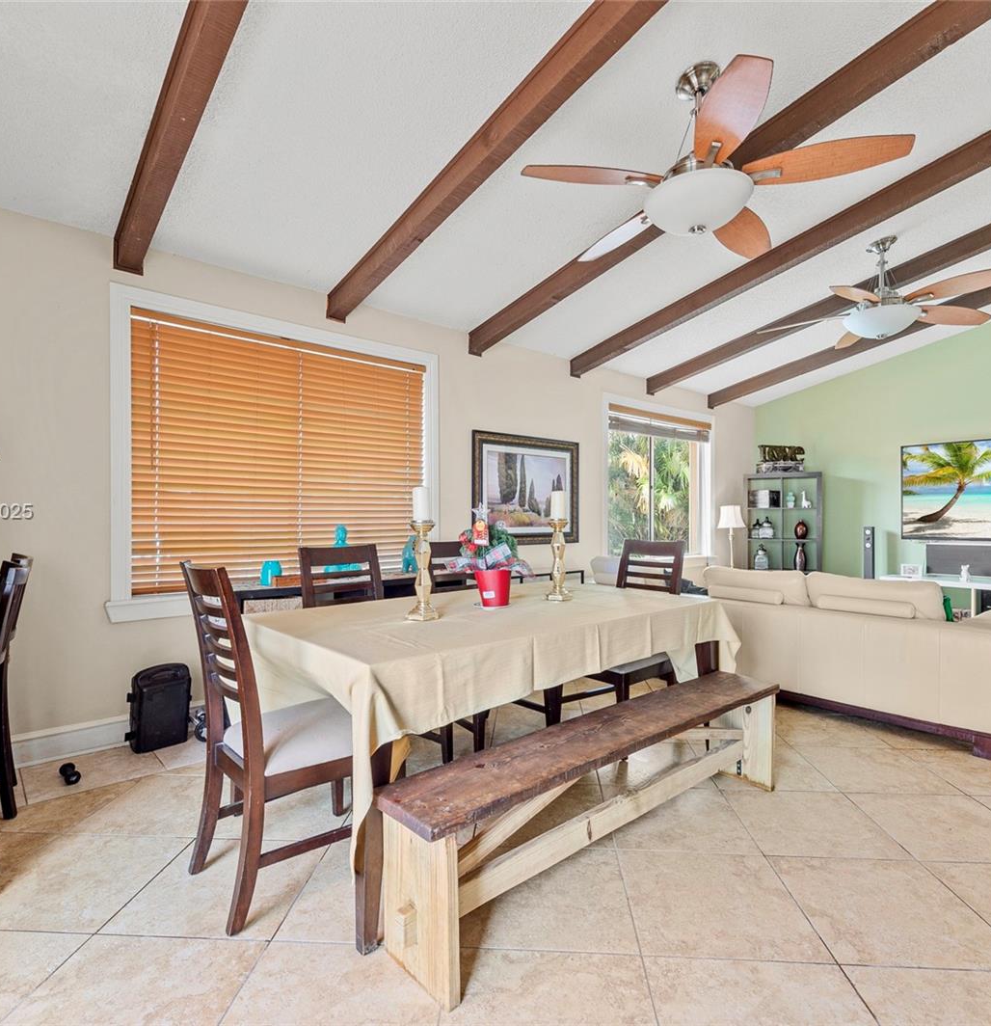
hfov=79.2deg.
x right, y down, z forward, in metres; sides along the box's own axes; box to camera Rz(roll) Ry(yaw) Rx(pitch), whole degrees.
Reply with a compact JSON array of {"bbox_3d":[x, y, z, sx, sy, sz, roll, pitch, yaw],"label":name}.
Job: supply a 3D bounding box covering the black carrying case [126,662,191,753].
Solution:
[{"bbox_3d":[-1.727,0.998,3.072,0.250,0.370,0.150,0,-1,-43],"label":"black carrying case"}]

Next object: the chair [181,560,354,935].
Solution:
[{"bbox_3d":[-0.661,0.655,1.989,0.610,1.010,0.450,0,-1,-42],"label":"chair"}]

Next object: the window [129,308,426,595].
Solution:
[{"bbox_3d":[-1.198,-0.313,3.708,1.835,1.498,0.059,1,-1,-41],"label":"window"}]

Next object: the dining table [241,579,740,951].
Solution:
[{"bbox_3d":[0.036,0.786,2.583,1.860,0.755,1.060,0,-1,-42],"label":"dining table"}]

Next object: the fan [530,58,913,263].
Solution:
[{"bbox_3d":[0.859,-1.523,2.550,1.468,0.665,1.468,1,-1,-41],"label":"fan"}]

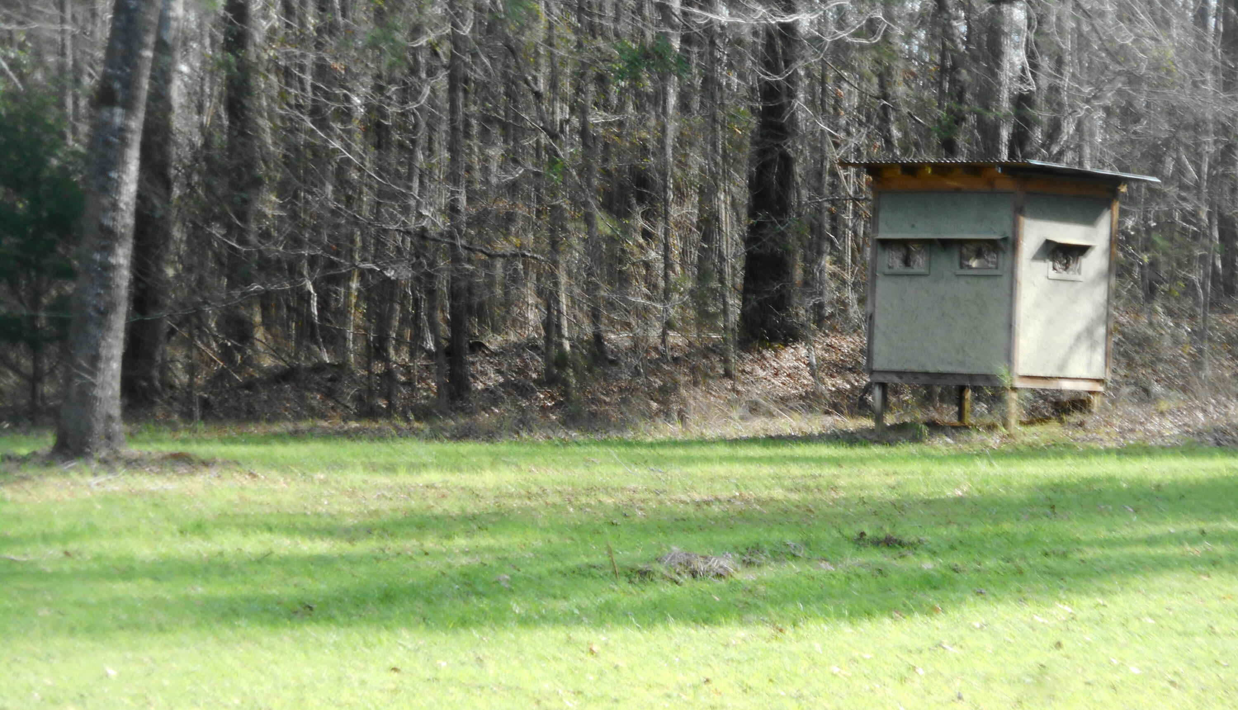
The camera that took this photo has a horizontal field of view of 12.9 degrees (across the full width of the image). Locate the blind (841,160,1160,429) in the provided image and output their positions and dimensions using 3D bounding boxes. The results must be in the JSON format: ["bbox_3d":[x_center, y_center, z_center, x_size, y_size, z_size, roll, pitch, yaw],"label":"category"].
[{"bbox_3d":[4.021,-0.634,58.000,2.361,2.816,2.516,2,1,38],"label":"blind"}]

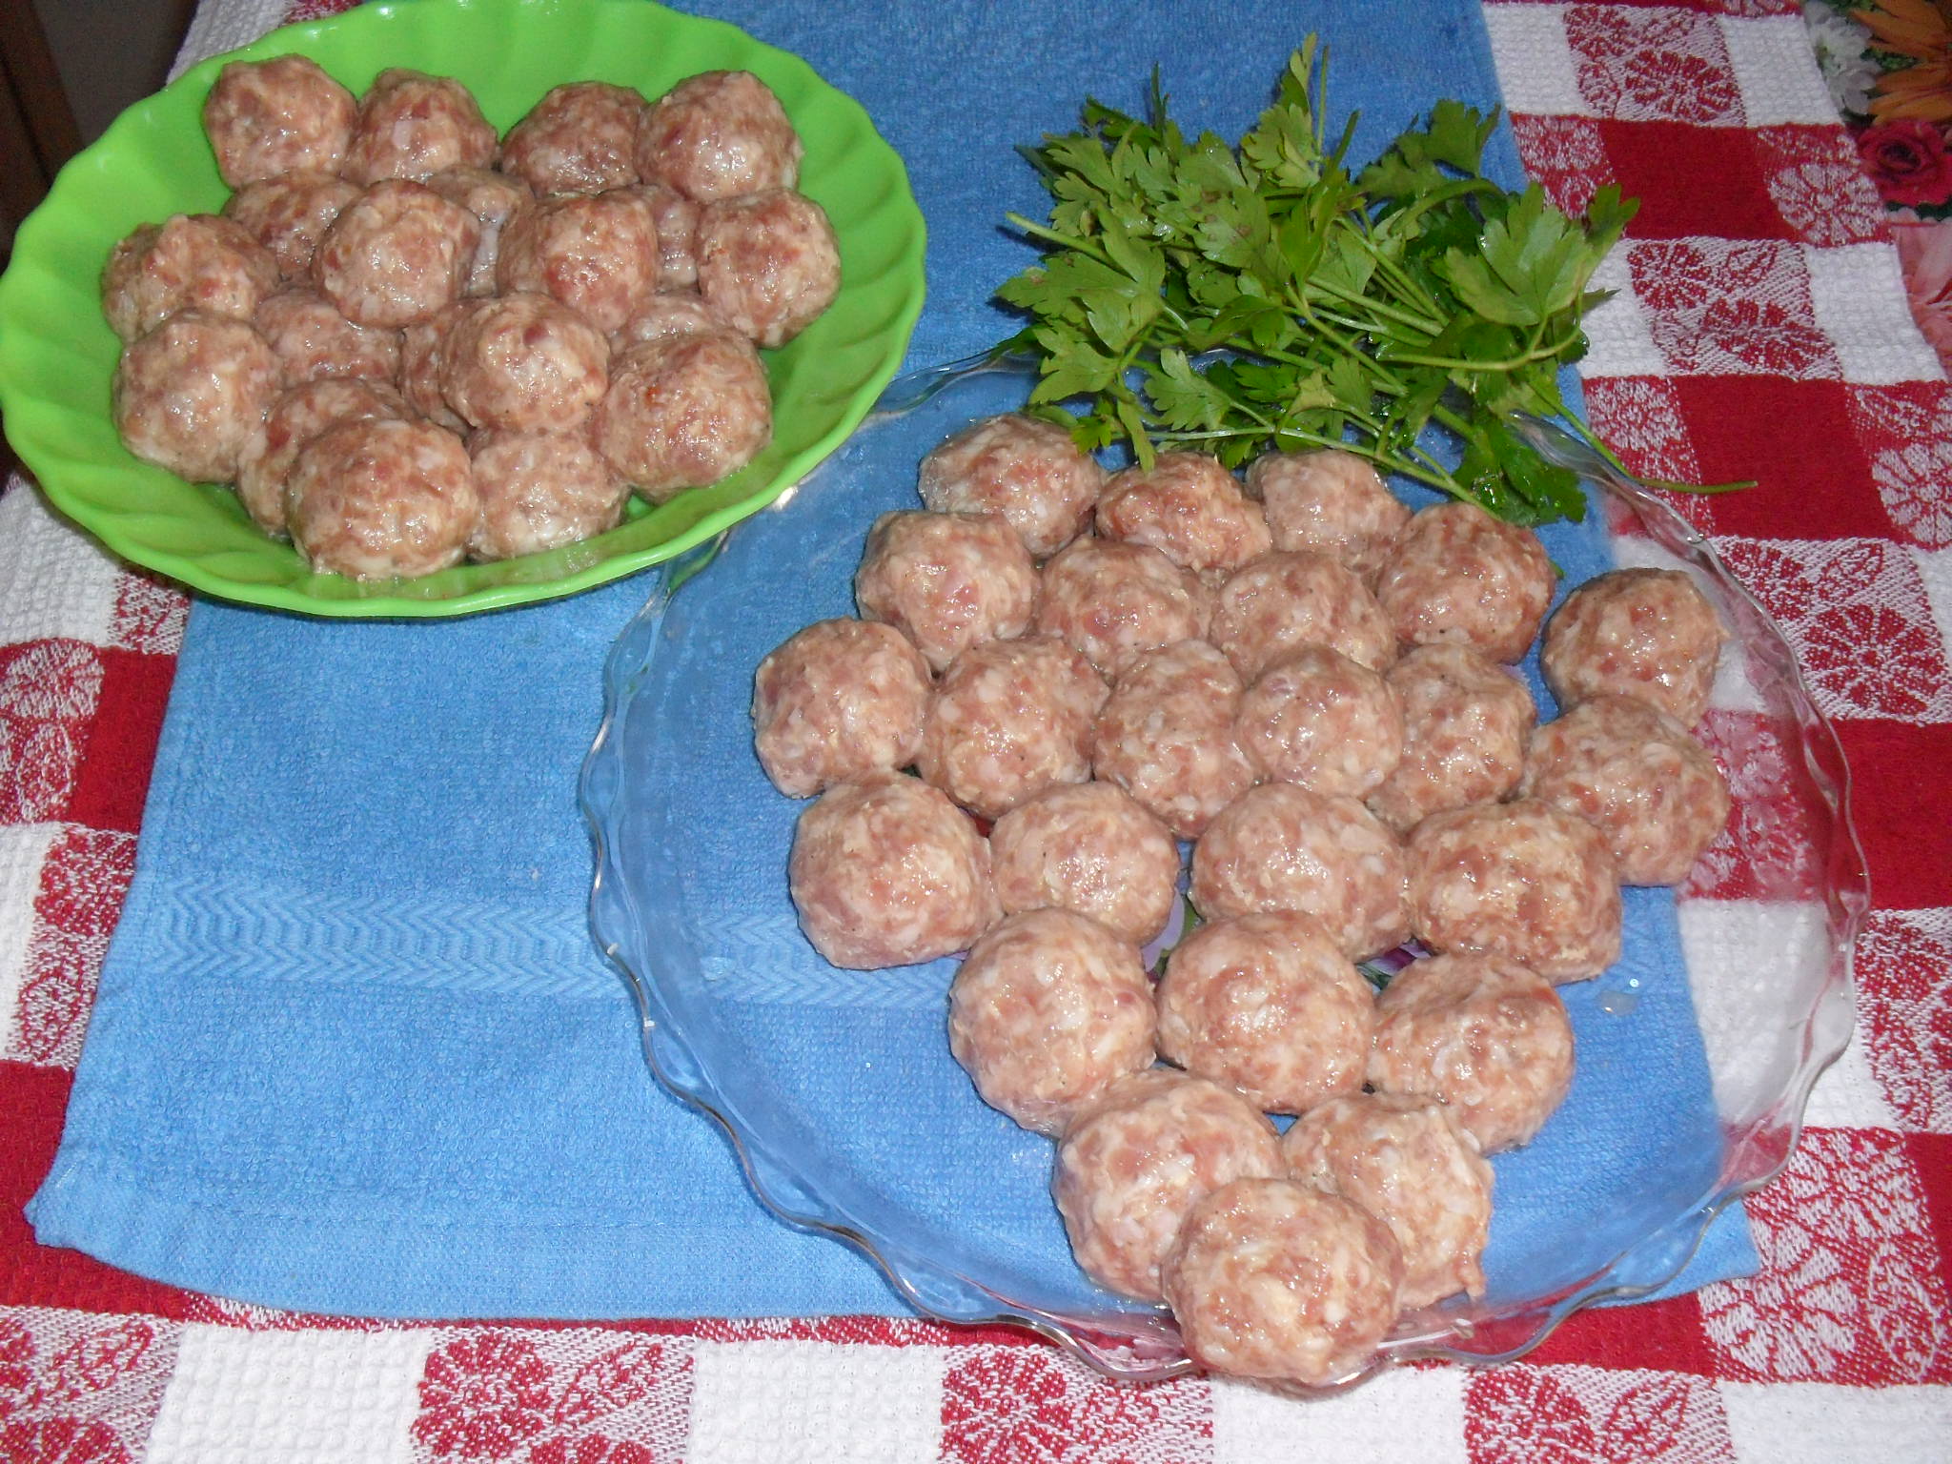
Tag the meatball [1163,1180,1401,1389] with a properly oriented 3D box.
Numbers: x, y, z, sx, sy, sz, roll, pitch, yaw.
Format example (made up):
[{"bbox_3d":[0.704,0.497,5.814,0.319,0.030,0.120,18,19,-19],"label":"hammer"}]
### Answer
[{"bbox_3d":[0.060,0.107,0.418,0.046,0.039,0.043,5,52,0],"label":"meatball"}]

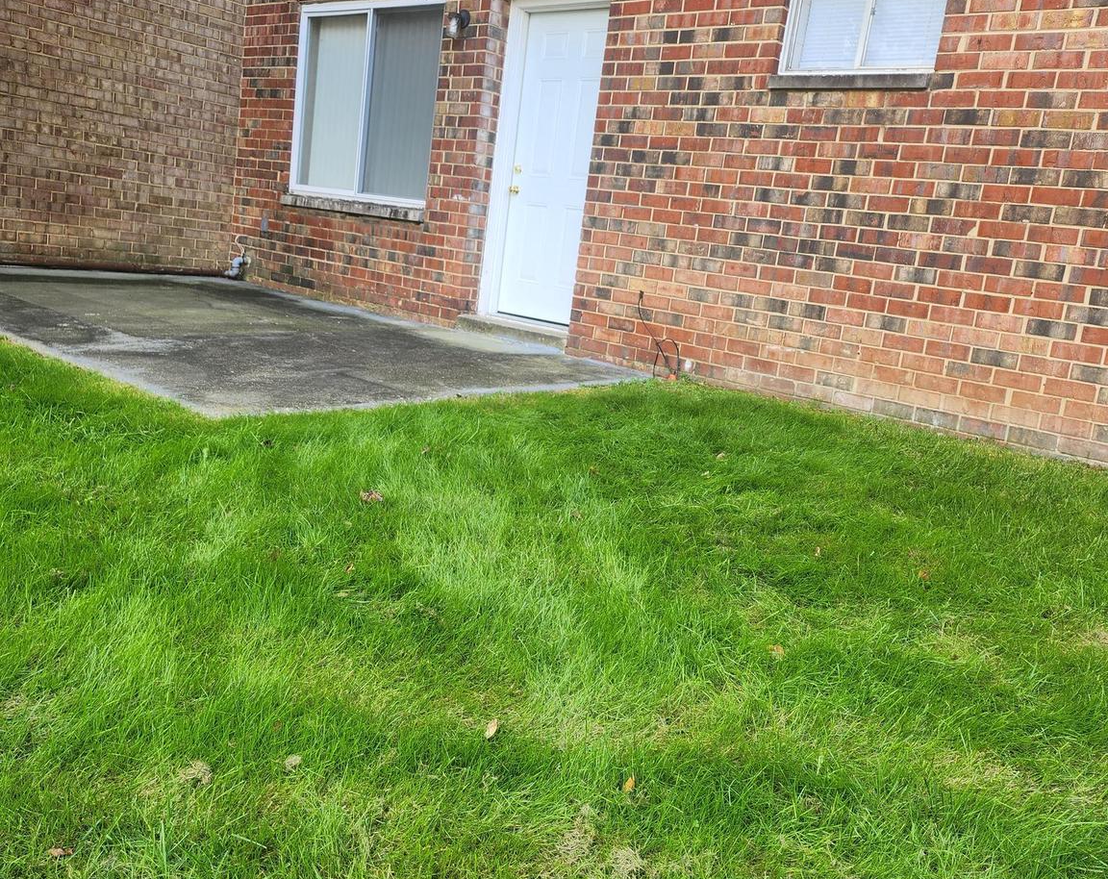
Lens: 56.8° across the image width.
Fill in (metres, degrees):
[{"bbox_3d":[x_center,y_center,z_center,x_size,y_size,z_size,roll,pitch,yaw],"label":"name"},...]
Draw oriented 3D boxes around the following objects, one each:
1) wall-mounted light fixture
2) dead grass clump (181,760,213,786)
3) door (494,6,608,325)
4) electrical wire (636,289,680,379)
[{"bbox_3d":[-0.657,-2.783,6.871,0.120,0.205,0.150,17,15,40],"label":"wall-mounted light fixture"},{"bbox_3d":[-0.732,0.683,2.098,0.066,0.032,0.060,4,12,-18],"label":"dead grass clump"},{"bbox_3d":[0.052,-1.768,6.732,0.905,1.995,0.055,17,15,40],"label":"door"},{"bbox_3d":[0.609,-0.604,5.980,0.330,0.470,0.090,17,15,40],"label":"electrical wire"}]

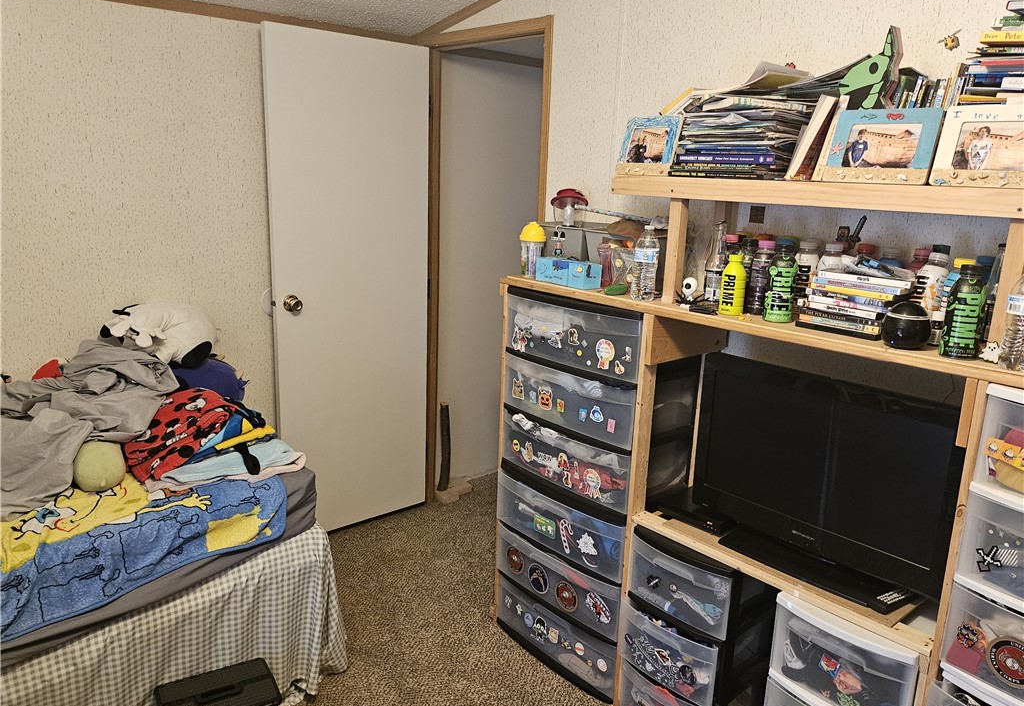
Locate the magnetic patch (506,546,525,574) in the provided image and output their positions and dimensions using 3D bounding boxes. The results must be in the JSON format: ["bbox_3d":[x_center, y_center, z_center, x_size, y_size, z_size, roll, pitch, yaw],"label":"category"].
[{"bbox_3d":[0.014,0.689,2.354,0.008,0.089,0.089,-7,16,-36],"label":"magnetic patch"}]

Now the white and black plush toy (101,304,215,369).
[{"bbox_3d":[-1.231,-0.058,2.480,0.230,0.205,0.350,10,16,30],"label":"white and black plush toy"}]

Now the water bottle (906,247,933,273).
[{"bbox_3d":[0.970,-0.152,1.696,0.073,0.187,0.073,-10,18,-43],"label":"water bottle"}]

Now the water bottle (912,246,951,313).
[{"bbox_3d":[0.943,-0.126,1.592,0.073,0.187,0.073,-10,18,-43],"label":"water bottle"}]

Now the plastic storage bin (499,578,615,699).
[{"bbox_3d":[0.236,0.896,2.413,0.380,0.187,0.525,-10,18,-43],"label":"plastic storage bin"}]

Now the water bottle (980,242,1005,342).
[{"bbox_3d":[1.044,-0.123,1.531,0.063,0.215,0.063,-10,18,-43],"label":"water bottle"}]

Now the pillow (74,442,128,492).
[{"bbox_3d":[-1.091,0.298,1.881,0.145,0.135,0.150,-6,16,-31],"label":"pillow"}]

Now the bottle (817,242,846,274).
[{"bbox_3d":[0.840,-0.193,1.875,0.073,0.185,0.073,8,15,23],"label":"bottle"}]

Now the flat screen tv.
[{"bbox_3d":[0.747,0.290,1.747,0.205,0.467,0.650,-9,17,-41],"label":"flat screen tv"}]

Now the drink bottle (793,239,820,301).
[{"bbox_3d":[0.801,-0.211,1.943,0.073,0.185,0.073,8,15,21],"label":"drink bottle"}]

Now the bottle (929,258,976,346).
[{"bbox_3d":[0.939,-0.102,1.498,0.073,0.187,0.073,-10,18,-43],"label":"bottle"}]

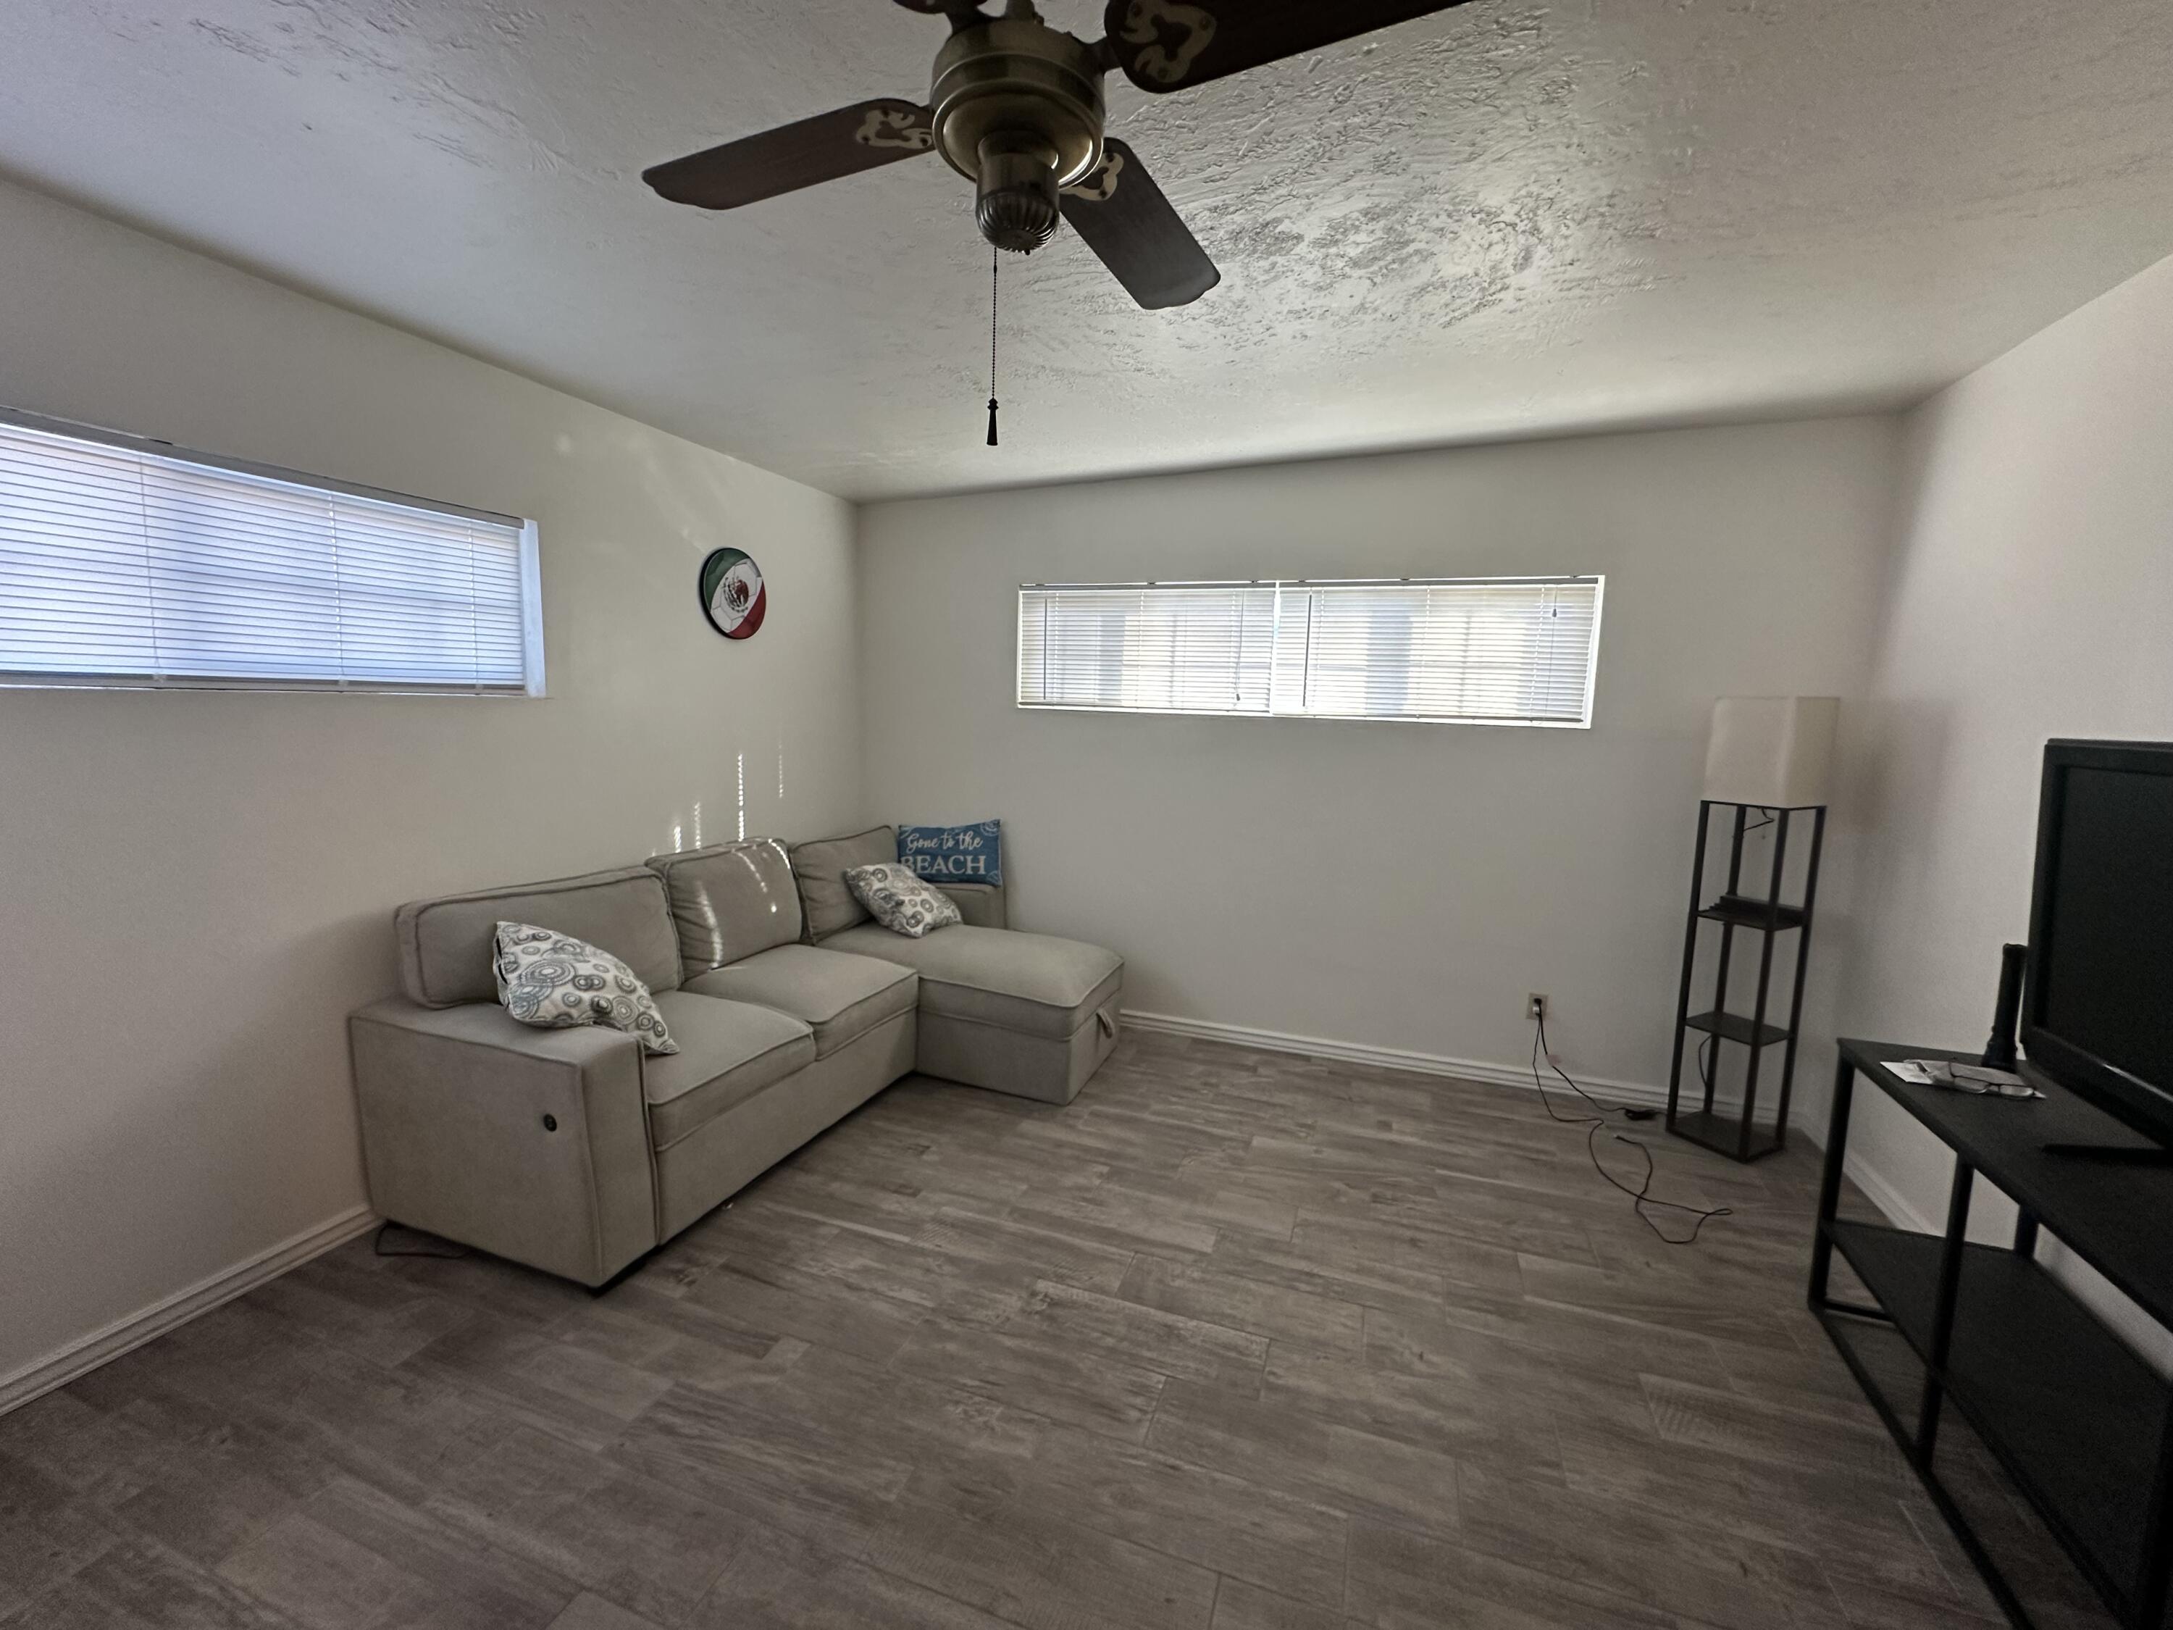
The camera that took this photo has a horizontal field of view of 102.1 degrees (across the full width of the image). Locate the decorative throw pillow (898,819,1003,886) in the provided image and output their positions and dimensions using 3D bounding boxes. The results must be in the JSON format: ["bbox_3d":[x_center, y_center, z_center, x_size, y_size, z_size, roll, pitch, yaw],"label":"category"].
[{"bbox_3d":[-0.664,0.175,4.237,0.534,0.309,0.120,3,-5,12],"label":"decorative throw pillow"}]

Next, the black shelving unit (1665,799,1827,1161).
[{"bbox_3d":[2.296,0.565,3.073,0.242,1.209,0.242,-3,8,-28],"label":"black shelving unit"}]

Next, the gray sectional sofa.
[{"bbox_3d":[-0.868,0.622,3.224,1.520,0.918,2.310,4,8,20],"label":"gray sectional sofa"}]

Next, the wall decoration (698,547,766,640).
[{"bbox_3d":[-1.448,-0.906,3.621,0.032,0.366,0.366,4,7,20],"label":"wall decoration"}]

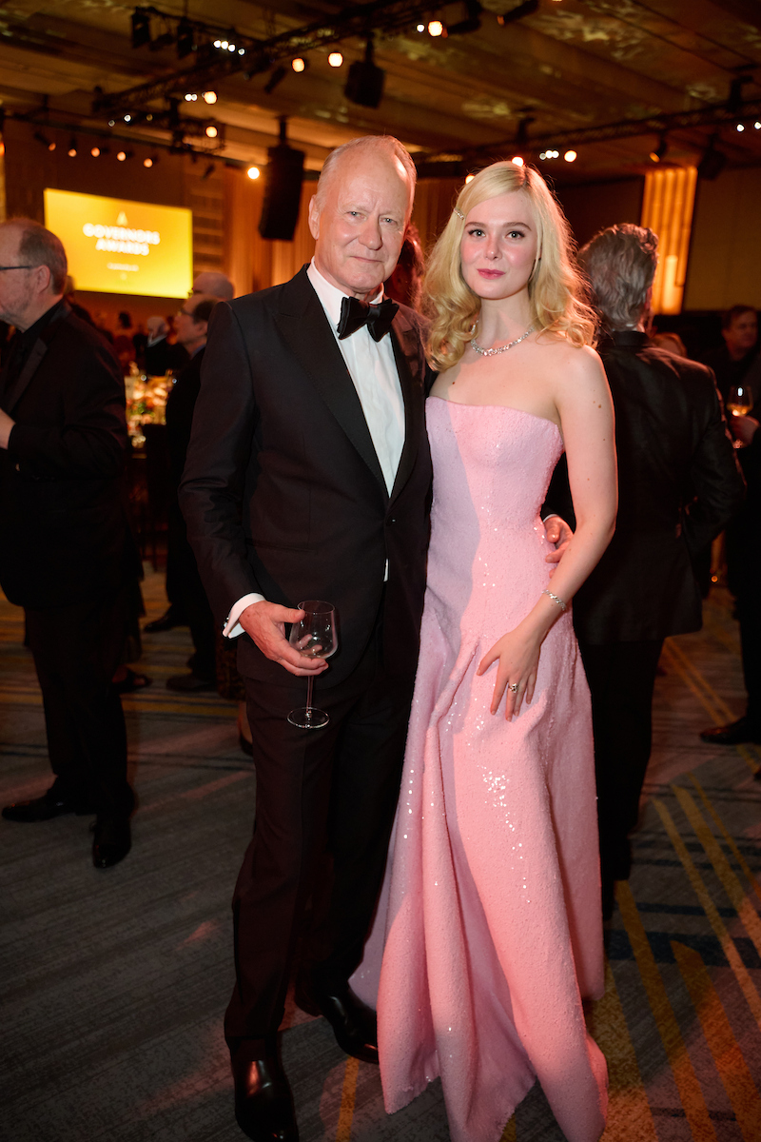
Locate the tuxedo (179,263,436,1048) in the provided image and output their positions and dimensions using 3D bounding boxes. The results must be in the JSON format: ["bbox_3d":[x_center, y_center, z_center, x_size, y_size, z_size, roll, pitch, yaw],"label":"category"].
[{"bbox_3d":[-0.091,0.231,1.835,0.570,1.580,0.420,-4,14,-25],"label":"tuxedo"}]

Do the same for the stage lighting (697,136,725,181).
[{"bbox_3d":[5.511,-6.859,14.800,0.360,0.620,0.360,26,25,34],"label":"stage lighting"}]

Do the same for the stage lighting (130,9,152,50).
[{"bbox_3d":[-2.949,-6.663,10.900,0.190,0.400,0.180,6,13,19],"label":"stage lighting"}]

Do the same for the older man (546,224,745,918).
[{"bbox_3d":[0.671,0.019,2.485,0.600,1.840,0.460,6,13,17],"label":"older man"}]

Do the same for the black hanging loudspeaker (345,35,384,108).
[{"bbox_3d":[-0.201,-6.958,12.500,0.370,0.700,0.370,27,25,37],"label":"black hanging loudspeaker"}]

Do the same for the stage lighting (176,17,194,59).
[{"bbox_3d":[-2.444,-6.654,11.100,0.190,0.420,0.180,6,13,19],"label":"stage lighting"}]

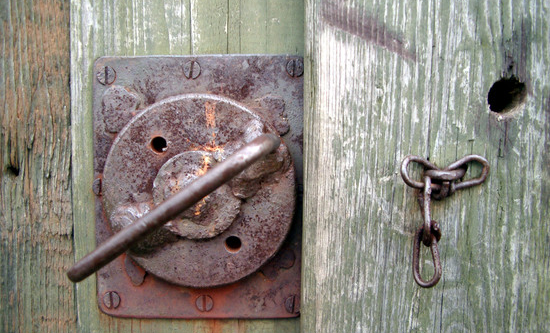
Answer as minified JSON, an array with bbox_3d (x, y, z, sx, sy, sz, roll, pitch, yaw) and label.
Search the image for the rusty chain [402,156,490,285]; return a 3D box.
[{"bbox_3d":[0.102,0.033,0.350,0.053,0.079,0.024,0,3,0],"label":"rusty chain"}]

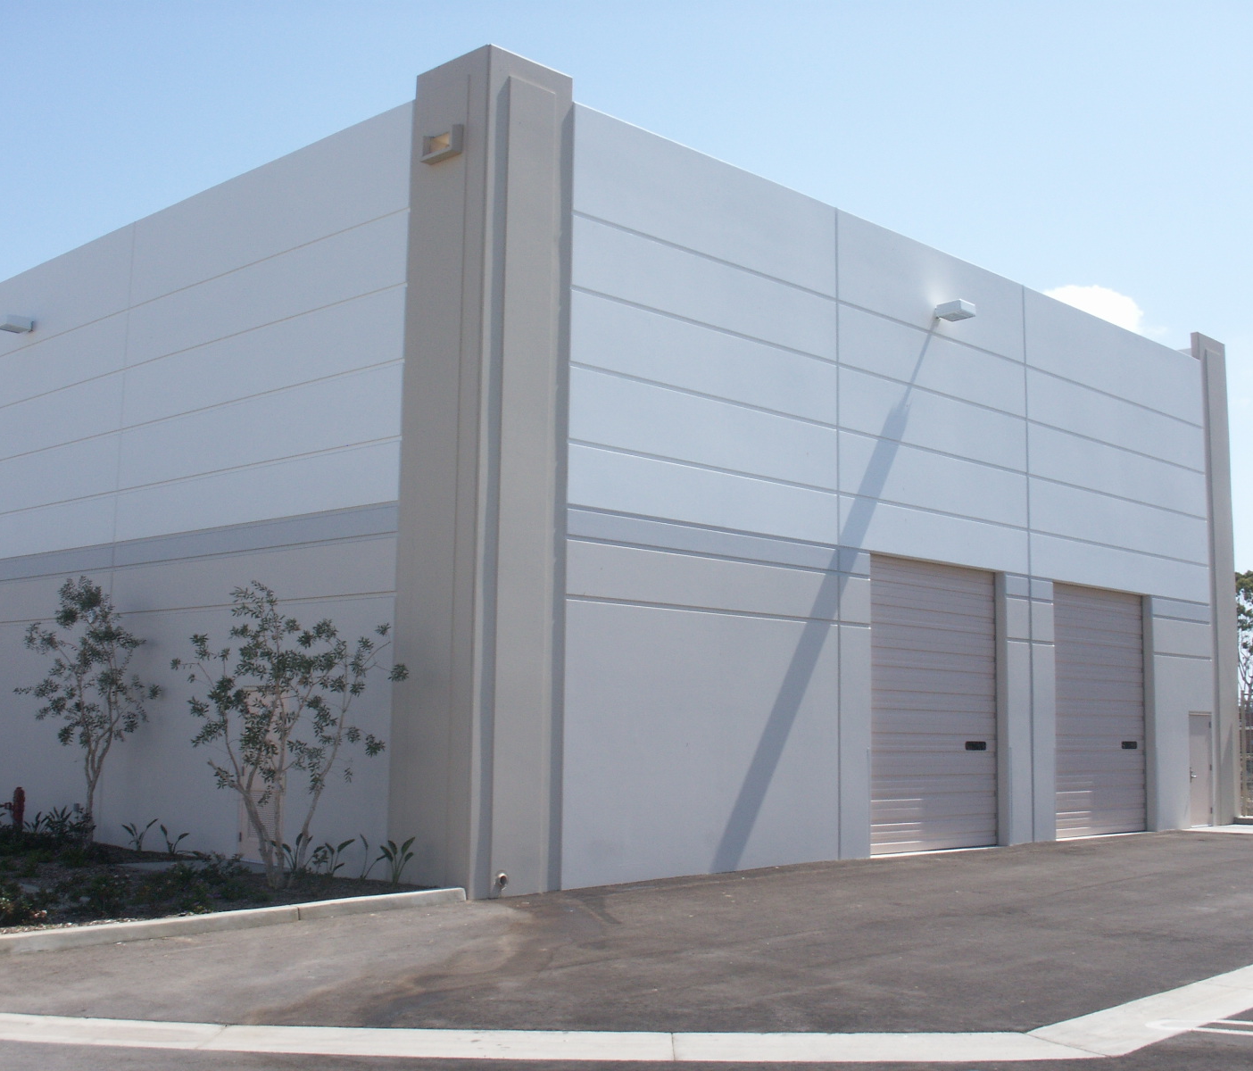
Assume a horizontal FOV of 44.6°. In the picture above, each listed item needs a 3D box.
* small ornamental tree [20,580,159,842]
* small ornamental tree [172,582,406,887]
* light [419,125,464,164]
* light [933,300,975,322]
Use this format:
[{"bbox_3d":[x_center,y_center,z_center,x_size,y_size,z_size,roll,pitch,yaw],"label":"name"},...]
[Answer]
[{"bbox_3d":[-7.231,2.328,20.459,1.847,3.564,1.755,3,-7,-19],"label":"small ornamental tree"},{"bbox_3d":[-3.553,2.081,16.027,2.411,3.191,2.170,2,-7,-12],"label":"small ornamental tree"},{"bbox_3d":[-2.082,-4.428,17.280,0.560,0.310,0.140,-6,-10,44],"label":"light"},{"bbox_3d":[4.968,-3.398,23.178,0.550,0.160,0.420,-6,-10,44],"label":"light"}]

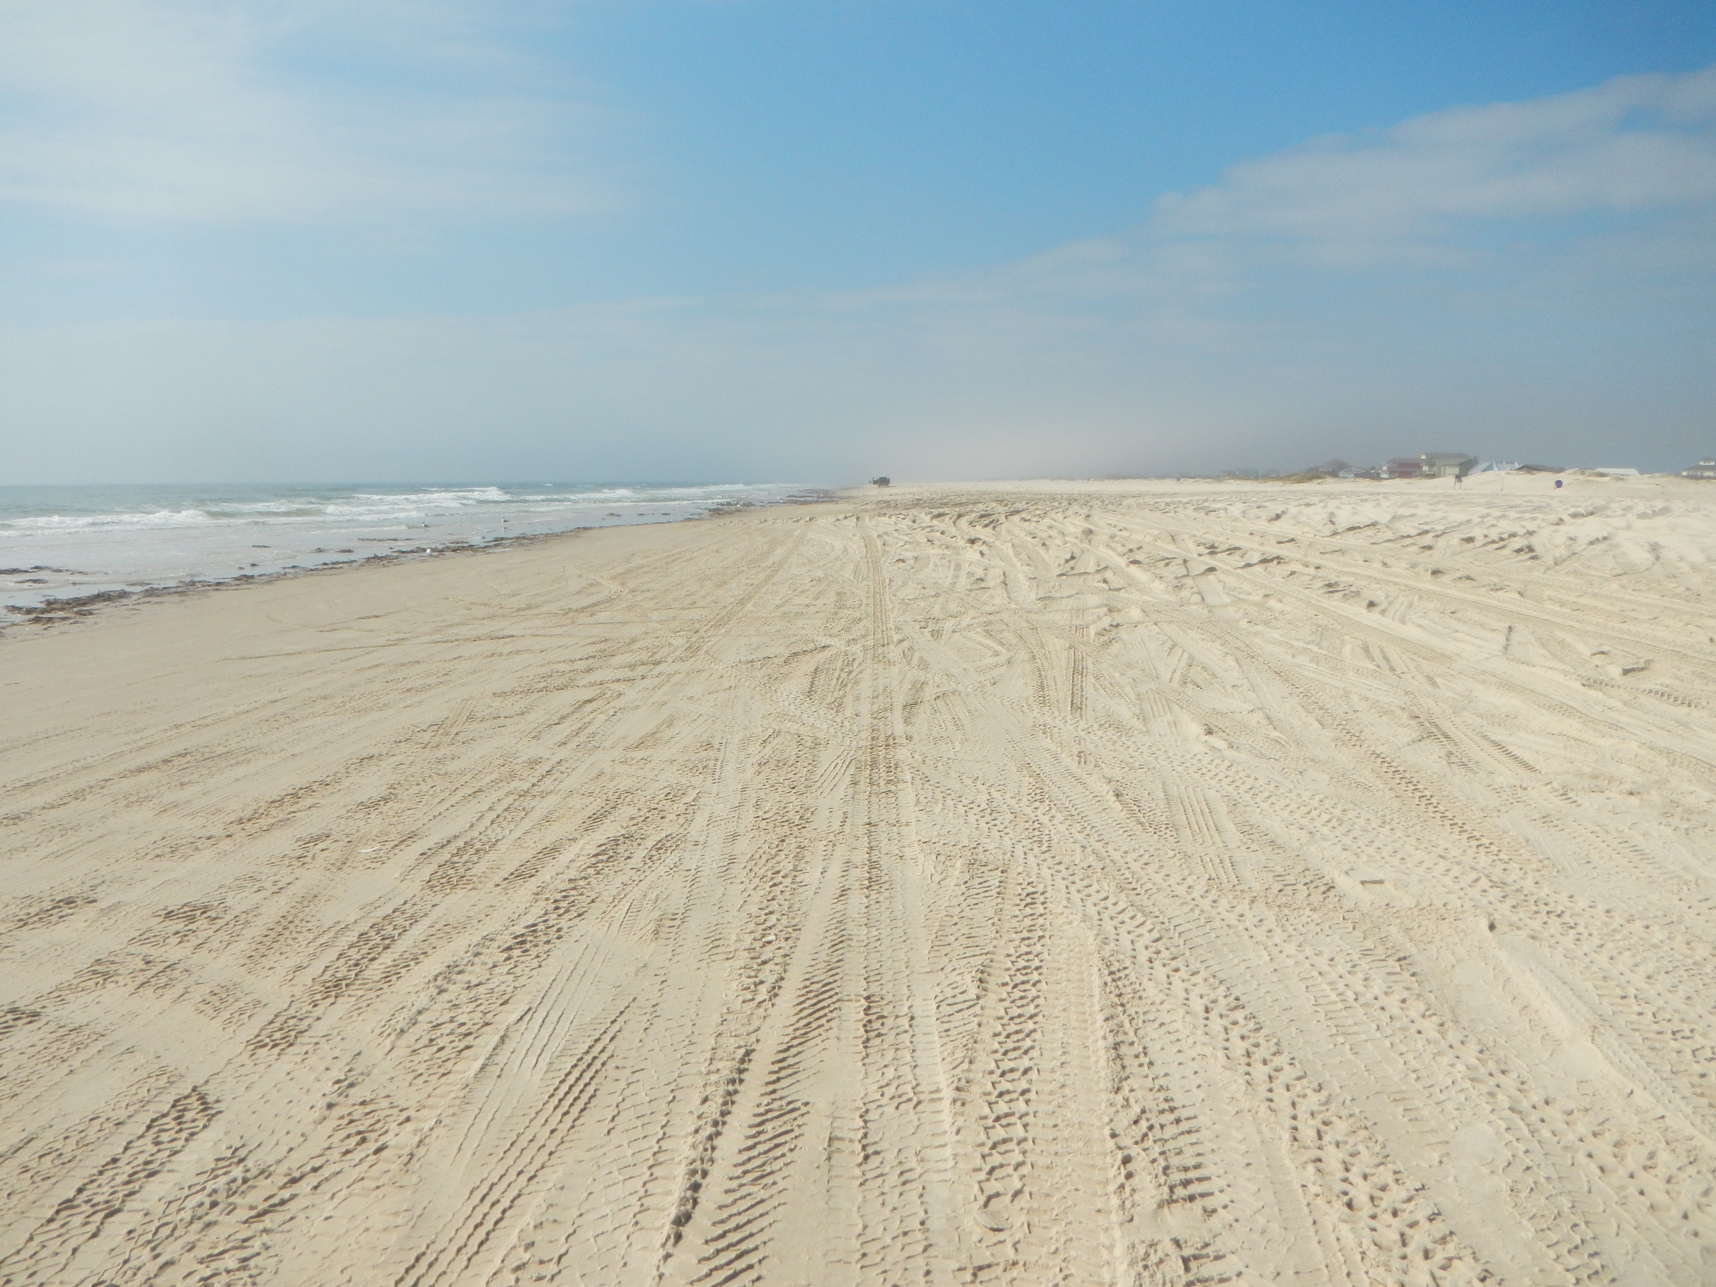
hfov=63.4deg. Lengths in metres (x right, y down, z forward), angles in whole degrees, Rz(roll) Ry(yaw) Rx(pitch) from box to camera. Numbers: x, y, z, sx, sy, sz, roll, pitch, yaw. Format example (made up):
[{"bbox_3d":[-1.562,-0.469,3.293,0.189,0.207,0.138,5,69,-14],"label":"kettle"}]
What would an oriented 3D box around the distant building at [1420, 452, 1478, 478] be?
[{"bbox_3d":[142.465,-42.285,335.000,8.600,7.000,10.800,-5,8,-34],"label":"distant building"}]

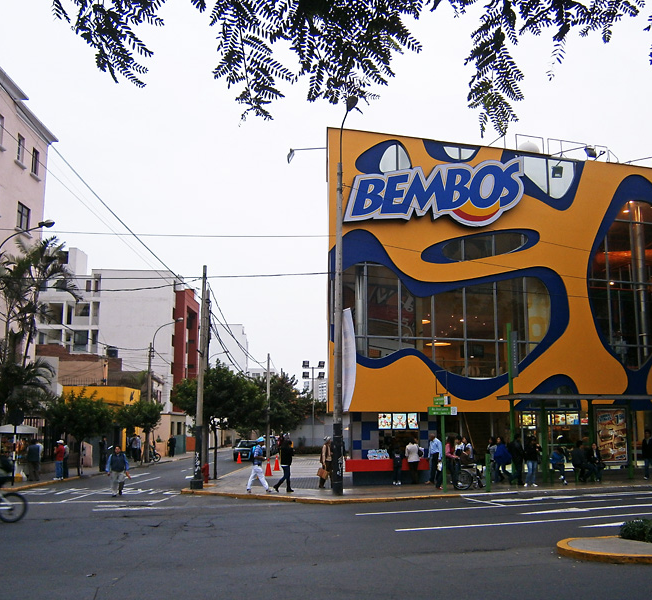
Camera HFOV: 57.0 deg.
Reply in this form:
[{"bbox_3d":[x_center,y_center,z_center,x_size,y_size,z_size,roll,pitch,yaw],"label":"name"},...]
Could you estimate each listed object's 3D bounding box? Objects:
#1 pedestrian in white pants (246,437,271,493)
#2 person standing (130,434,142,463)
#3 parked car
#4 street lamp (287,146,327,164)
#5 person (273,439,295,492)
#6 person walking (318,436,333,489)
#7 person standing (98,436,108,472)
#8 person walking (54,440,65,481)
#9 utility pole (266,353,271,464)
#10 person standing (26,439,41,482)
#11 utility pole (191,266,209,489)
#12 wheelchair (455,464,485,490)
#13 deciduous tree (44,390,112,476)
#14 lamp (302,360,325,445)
[{"bbox_3d":[-2.072,5.210,19.031,0.750,1.700,0.500,1,-11,-6],"label":"pedestrian in white pants"},{"bbox_3d":[-11.927,9.384,37.989,0.520,1.719,0.400,2,-13,-9],"label":"person standing"},{"bbox_3d":[-5.585,10.980,44.143,1.750,1.500,4.200,1,-11,-3],"label":"parked car"},{"bbox_3d":[-0.790,-5.999,25.000,1.700,0.680,0.450,0,-13,0],"label":"street lamp"},{"bbox_3d":[-1.242,4.889,18.084,0.580,1.672,0.520,1,-13,-8],"label":"person"},{"bbox_3d":[0.010,5.260,19.479,0.420,1.629,0.520,-7,-14,26],"label":"person walking"},{"bbox_3d":[-10.294,7.156,27.960,0.500,1.680,0.380,8,-14,-36],"label":"person standing"},{"bbox_3d":[-11.359,6.869,25.780,0.400,1.639,0.500,-4,-13,17],"label":"person walking"},{"bbox_3d":[-3.949,7.425,41.802,0.270,7.300,0.270,0,-13,0],"label":"utility pole"},{"bbox_3d":[-11.565,6.366,23.962,0.550,1.700,0.450,5,-12,-23],"label":"person standing"},{"bbox_3d":[-4.284,2.539,20.726,0.360,7.610,0.360,0,-11,0],"label":"utility pole"},{"bbox_3d":[4.585,5.658,19.433,1.020,0.900,0.620,1,-11,-6],"label":"wheelchair"},{"bbox_3d":[-10.947,5.927,27.015,2.950,3.776,2.950,0,-13,0],"label":"deciduous tree"},{"bbox_3d":[-1.131,9.461,53.879,1.950,8.000,0.700,0,-13,0],"label":"lamp"}]

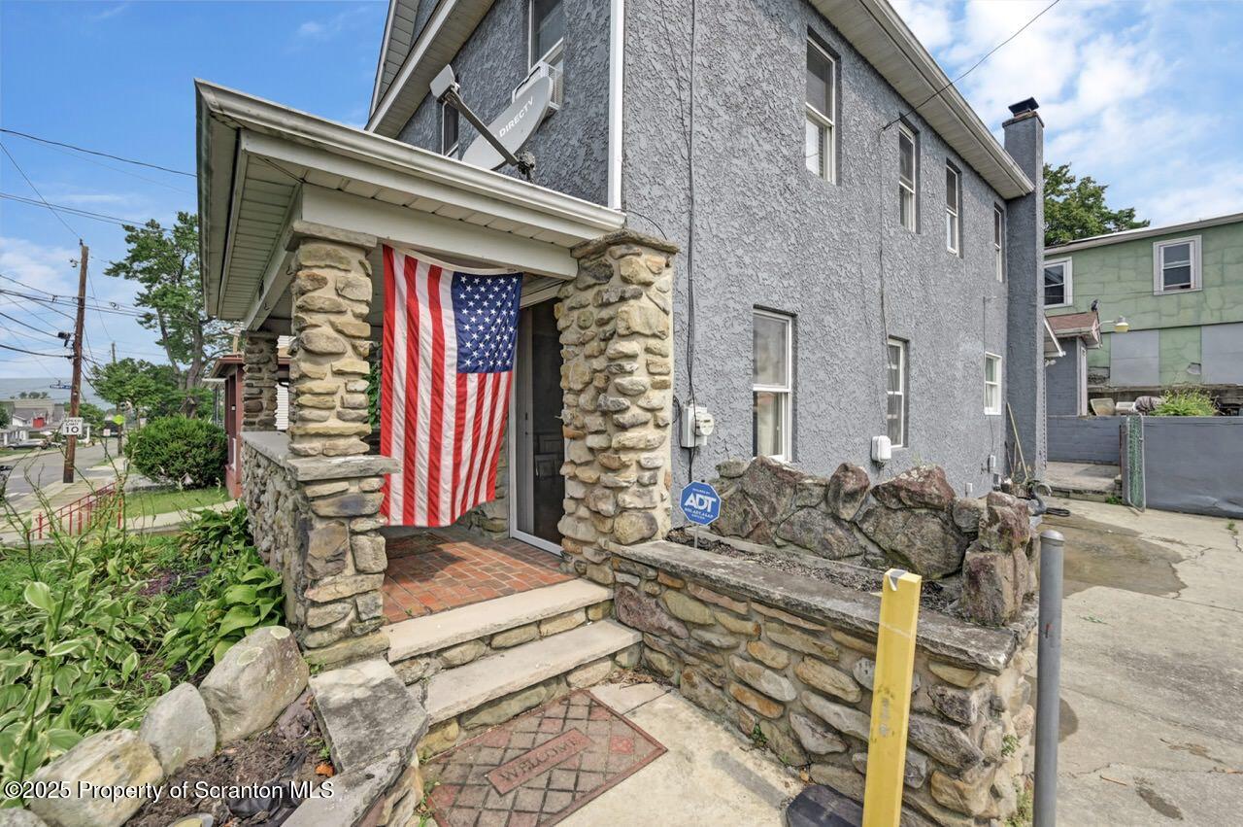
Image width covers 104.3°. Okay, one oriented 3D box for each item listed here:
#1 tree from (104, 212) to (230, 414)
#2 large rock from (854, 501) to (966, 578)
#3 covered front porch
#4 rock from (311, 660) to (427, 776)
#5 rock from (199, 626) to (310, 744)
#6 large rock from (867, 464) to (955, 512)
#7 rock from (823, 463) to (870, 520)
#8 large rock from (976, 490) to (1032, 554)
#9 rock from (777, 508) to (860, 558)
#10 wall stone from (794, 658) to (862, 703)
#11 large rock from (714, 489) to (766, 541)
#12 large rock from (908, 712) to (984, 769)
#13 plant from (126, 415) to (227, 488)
[{"bbox_3d":[-21.790,-3.700,24.000,6.800,12.600,6.800,0,0,-41],"label":"tree"},{"bbox_3d":[1.519,0.663,2.575,0.310,0.360,0.510,0,0,-42],"label":"large rock"},{"bbox_3d":[-2.018,0.050,4.076,2.300,2.300,4.700,0,0,-41],"label":"covered front porch"},{"bbox_3d":[-1.022,1.188,1.930,0.330,0.120,0.580,0,0,-41],"label":"rock"},{"bbox_3d":[-1.604,1.142,2.100,0.320,0.340,0.420,0,0,-41],"label":"rock"},{"bbox_3d":[1.543,0.386,2.570,0.260,0.220,0.360,0,0,-41],"label":"large rock"},{"bbox_3d":[1.318,0.451,2.821,0.250,0.320,0.230,0,0,-42],"label":"rock"},{"bbox_3d":[1.625,0.448,2.050,0.180,0.230,0.200,0,0,-41],"label":"large rock"},{"bbox_3d":[1.175,0.717,2.926,0.280,0.270,0.460,0,0,-42],"label":"rock"},{"bbox_3d":[0.845,1.082,1.980,0.120,0.100,0.260,0,0,-41],"label":"wall stone"},{"bbox_3d":[0.815,0.696,3.349,0.260,0.340,0.350,0,0,-42],"label":"large rock"},{"bbox_3d":[1.129,1.118,1.685,0.140,0.130,0.250,0,0,-40],"label":"large rock"},{"bbox_3d":[-11.040,0.941,12.000,1.800,1.800,1.850,0,0,-40],"label":"plant"}]

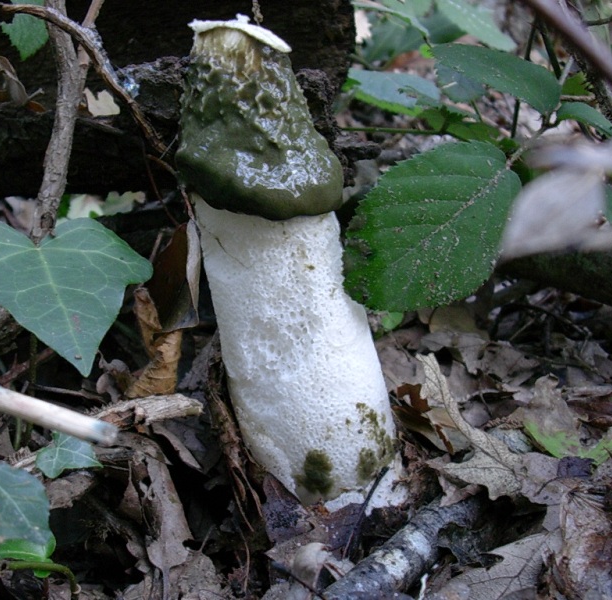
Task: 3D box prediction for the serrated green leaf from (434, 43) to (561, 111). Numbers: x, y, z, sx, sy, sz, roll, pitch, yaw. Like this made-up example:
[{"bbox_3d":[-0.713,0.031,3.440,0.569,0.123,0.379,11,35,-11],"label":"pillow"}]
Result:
[{"bbox_3d":[0.059,-0.068,0.320,0.043,0.007,0.028,28,37,25],"label":"serrated green leaf"}]

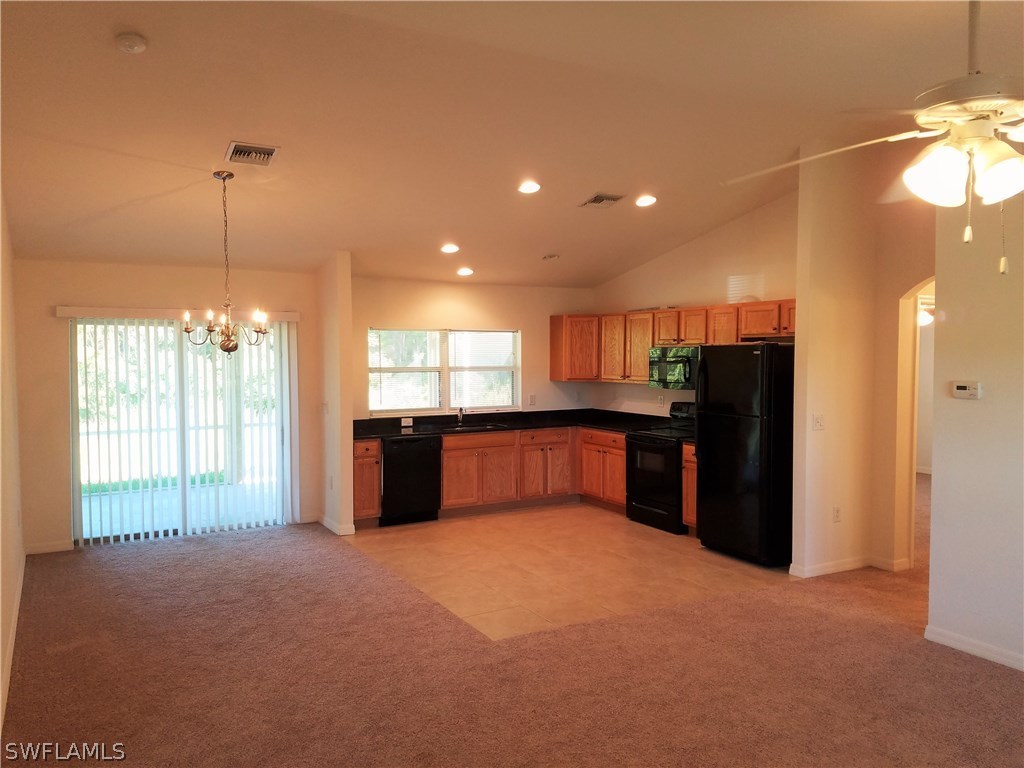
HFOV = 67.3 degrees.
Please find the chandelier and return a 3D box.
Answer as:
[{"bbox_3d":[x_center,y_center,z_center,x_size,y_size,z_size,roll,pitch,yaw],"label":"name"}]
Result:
[{"bbox_3d":[-1.948,-0.812,5.230,0.570,1.230,0.570,-1,3,-29],"label":"chandelier"}]

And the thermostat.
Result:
[{"bbox_3d":[2.581,0.037,4.358,0.030,0.097,0.142,-2,3,-31],"label":"thermostat"}]

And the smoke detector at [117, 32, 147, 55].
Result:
[{"bbox_3d":[-1.824,-1.626,3.693,0.145,0.040,0.145,-1,-9,-29],"label":"smoke detector"}]

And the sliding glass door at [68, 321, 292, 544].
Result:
[{"bbox_3d":[-2.929,0.399,7.020,1.880,1.960,0.085,-2,3,-31],"label":"sliding glass door"}]

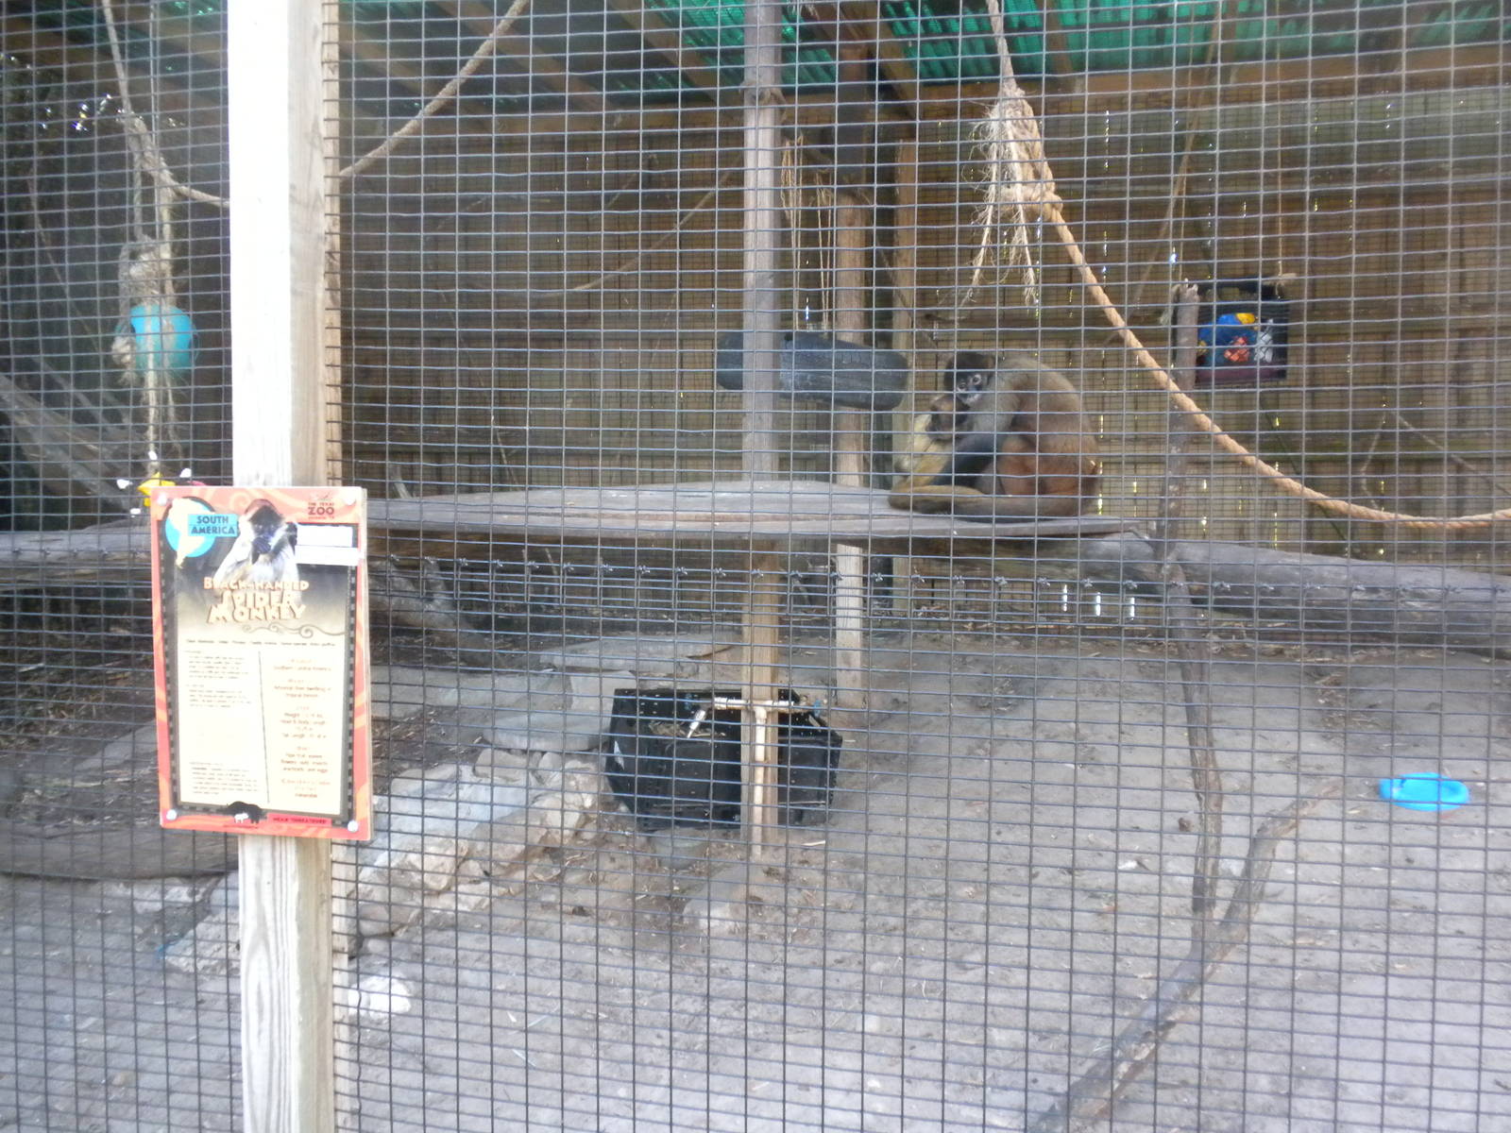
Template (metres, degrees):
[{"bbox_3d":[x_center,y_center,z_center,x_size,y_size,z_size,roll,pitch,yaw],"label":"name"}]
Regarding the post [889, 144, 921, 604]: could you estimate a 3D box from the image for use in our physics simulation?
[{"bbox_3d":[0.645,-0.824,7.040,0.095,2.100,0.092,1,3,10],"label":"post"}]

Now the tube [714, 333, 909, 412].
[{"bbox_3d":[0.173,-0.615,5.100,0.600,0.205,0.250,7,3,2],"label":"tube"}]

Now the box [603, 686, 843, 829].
[{"bbox_3d":[-0.107,0.570,4.880,0.590,0.275,0.410,2,12,-19],"label":"box"}]

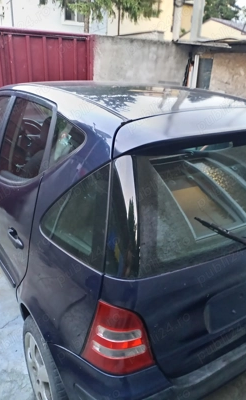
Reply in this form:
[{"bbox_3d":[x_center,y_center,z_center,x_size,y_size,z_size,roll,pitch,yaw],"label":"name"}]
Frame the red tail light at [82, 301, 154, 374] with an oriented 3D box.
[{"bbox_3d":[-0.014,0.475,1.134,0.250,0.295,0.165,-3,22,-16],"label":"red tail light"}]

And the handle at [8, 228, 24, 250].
[{"bbox_3d":[-0.520,0.185,1.520,0.042,0.043,0.190,-5,26,-34],"label":"handle"}]

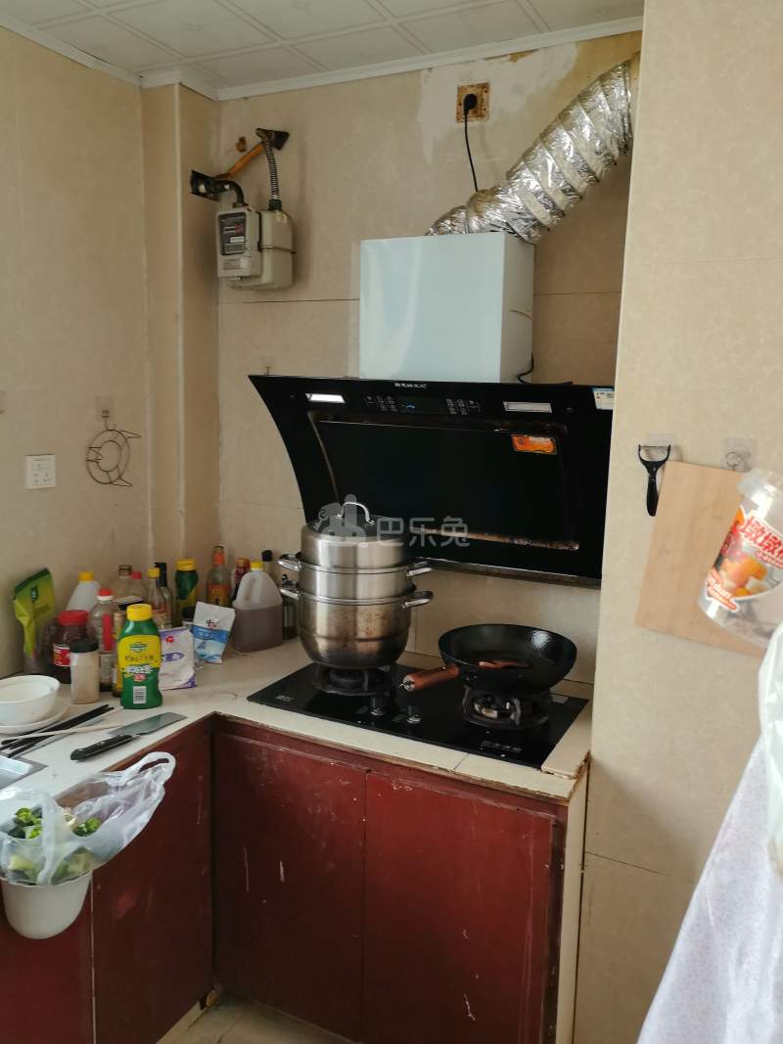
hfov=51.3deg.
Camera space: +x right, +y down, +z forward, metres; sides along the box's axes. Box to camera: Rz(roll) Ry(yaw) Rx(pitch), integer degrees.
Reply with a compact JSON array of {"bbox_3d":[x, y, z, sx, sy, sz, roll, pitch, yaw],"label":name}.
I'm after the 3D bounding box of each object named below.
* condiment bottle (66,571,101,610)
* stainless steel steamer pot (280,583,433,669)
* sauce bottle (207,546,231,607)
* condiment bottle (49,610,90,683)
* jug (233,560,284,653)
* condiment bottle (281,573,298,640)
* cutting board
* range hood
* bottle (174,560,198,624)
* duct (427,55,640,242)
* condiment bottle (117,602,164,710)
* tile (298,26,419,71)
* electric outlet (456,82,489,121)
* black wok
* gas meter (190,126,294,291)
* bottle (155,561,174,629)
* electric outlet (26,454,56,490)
[{"bbox_3d":[-0.790,0.254,2.123,0.125,0.245,0.110,-2,10,-21],"label":"condiment bottle"},{"bbox_3d":[-0.086,0.251,2.016,0.370,0.182,0.285,3,9,9],"label":"stainless steel steamer pot"},{"bbox_3d":[-0.521,0.208,2.458,0.071,0.268,0.071,0,9,-12],"label":"sauce bottle"},{"bbox_3d":[-0.803,0.315,2.066,0.110,0.168,0.110,-2,10,-22],"label":"condiment bottle"},{"bbox_3d":[-0.387,0.236,2.362,0.128,0.252,0.095,-7,12,-42],"label":"jug"},{"bbox_3d":[-0.317,0.254,2.451,0.065,0.192,0.065,0,9,-7],"label":"condiment bottle"},{"bbox_3d":[0.622,0.070,1.531,0.260,0.330,0.018,12,13,25],"label":"cutting board"},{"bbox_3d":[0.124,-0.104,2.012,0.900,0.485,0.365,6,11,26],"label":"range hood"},{"bbox_3d":[-0.599,0.232,2.386,0.070,0.242,0.060,-1,9,-14],"label":"bottle"},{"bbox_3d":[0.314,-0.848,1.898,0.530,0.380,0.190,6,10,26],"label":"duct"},{"bbox_3d":[-0.577,0.309,1.875,0.095,0.228,0.064,-1,10,-15],"label":"condiment bottle"},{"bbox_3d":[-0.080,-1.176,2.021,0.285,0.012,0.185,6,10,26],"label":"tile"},{"bbox_3d":[0.200,-1.041,2.021,0.087,0.090,0.016,6,10,26],"label":"electric outlet"},{"bbox_3d":[0.203,0.326,1.790,0.484,0.105,0.308,-7,13,-44],"label":"black wok"},{"bbox_3d":[-0.425,-0.860,2.271,0.245,0.420,0.180,6,10,26],"label":"gas meter"},{"bbox_3d":[-0.638,0.235,2.268,0.068,0.245,0.068,-2,10,-21],"label":"bottle"},{"bbox_3d":[-0.882,-0.126,2.056,0.012,0.087,0.088,6,10,26],"label":"electric outlet"}]

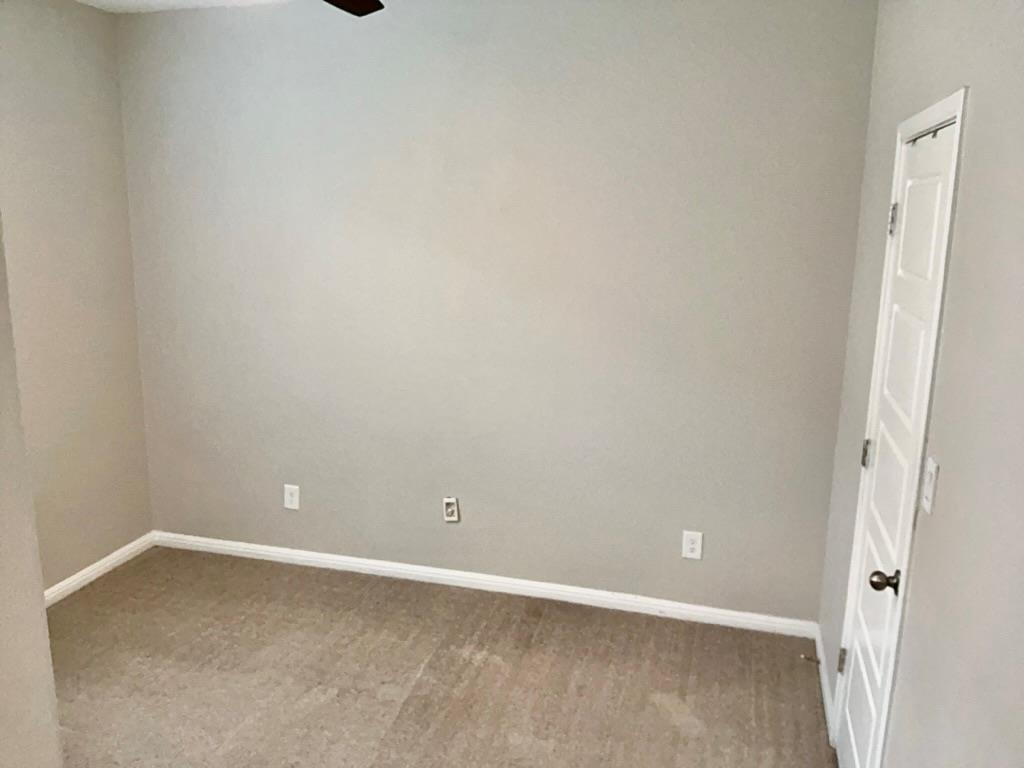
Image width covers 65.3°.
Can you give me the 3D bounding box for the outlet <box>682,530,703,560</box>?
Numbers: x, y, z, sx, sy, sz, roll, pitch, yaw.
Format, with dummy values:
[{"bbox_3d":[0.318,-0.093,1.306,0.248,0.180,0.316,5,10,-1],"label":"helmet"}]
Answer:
[{"bbox_3d":[0.794,0.711,3.516,0.076,0.118,0.010,4,13,15],"label":"outlet"}]

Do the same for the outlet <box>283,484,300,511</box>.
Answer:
[{"bbox_3d":[-1.101,0.567,3.998,0.076,0.118,0.012,4,12,15],"label":"outlet"}]

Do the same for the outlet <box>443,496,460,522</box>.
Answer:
[{"bbox_3d":[-0.289,0.599,3.802,0.068,0.112,0.015,4,13,15],"label":"outlet"}]

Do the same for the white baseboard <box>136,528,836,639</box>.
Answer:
[{"bbox_3d":[-0.306,0.947,3.880,3.378,0.080,0.015,4,13,15],"label":"white baseboard"}]

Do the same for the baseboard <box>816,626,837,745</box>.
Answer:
[{"bbox_3d":[1.215,1.131,3.101,0.015,0.080,0.729,4,13,15],"label":"baseboard"}]

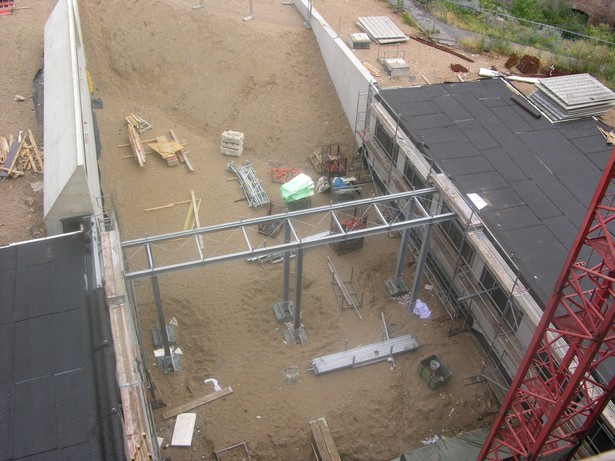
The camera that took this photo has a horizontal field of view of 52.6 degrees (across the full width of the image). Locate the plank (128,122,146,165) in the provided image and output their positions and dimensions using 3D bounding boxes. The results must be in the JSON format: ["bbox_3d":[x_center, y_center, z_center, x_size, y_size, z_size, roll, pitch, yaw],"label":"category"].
[{"bbox_3d":[-7.686,-3.797,28.007,0.316,0.300,3.269,-12,41,-17],"label":"plank"}]

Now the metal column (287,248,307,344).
[{"bbox_3d":[-0.251,2.000,18.797,0.165,3.826,0.165,-10,41,-15],"label":"metal column"}]

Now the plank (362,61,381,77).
[{"bbox_3d":[2.906,-7.287,28.101,0.223,0.080,1.321,-15,42,-20],"label":"plank"}]

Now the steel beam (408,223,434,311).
[{"bbox_3d":[3.649,1.224,19.963,0.165,3.791,0.165,-10,41,-15],"label":"steel beam"}]

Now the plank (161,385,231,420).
[{"bbox_3d":[-3.145,5.014,17.962,2.057,0.050,0.186,-18,44,-23],"label":"plank"}]

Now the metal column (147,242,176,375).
[{"bbox_3d":[-4.125,2.631,17.739,0.165,3.950,0.165,-10,41,-15],"label":"metal column"}]

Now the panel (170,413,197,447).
[{"bbox_3d":[-3.409,5.549,17.291,0.513,0.060,0.992,2,39,0],"label":"panel"}]

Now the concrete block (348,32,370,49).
[{"bbox_3d":[2.542,-9.188,30.187,0.847,0.344,1.002,-4,40,-7],"label":"concrete block"}]

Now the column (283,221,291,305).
[{"bbox_3d":[-0.638,1.198,19.831,0.165,3.726,0.165,-10,41,-15],"label":"column"}]

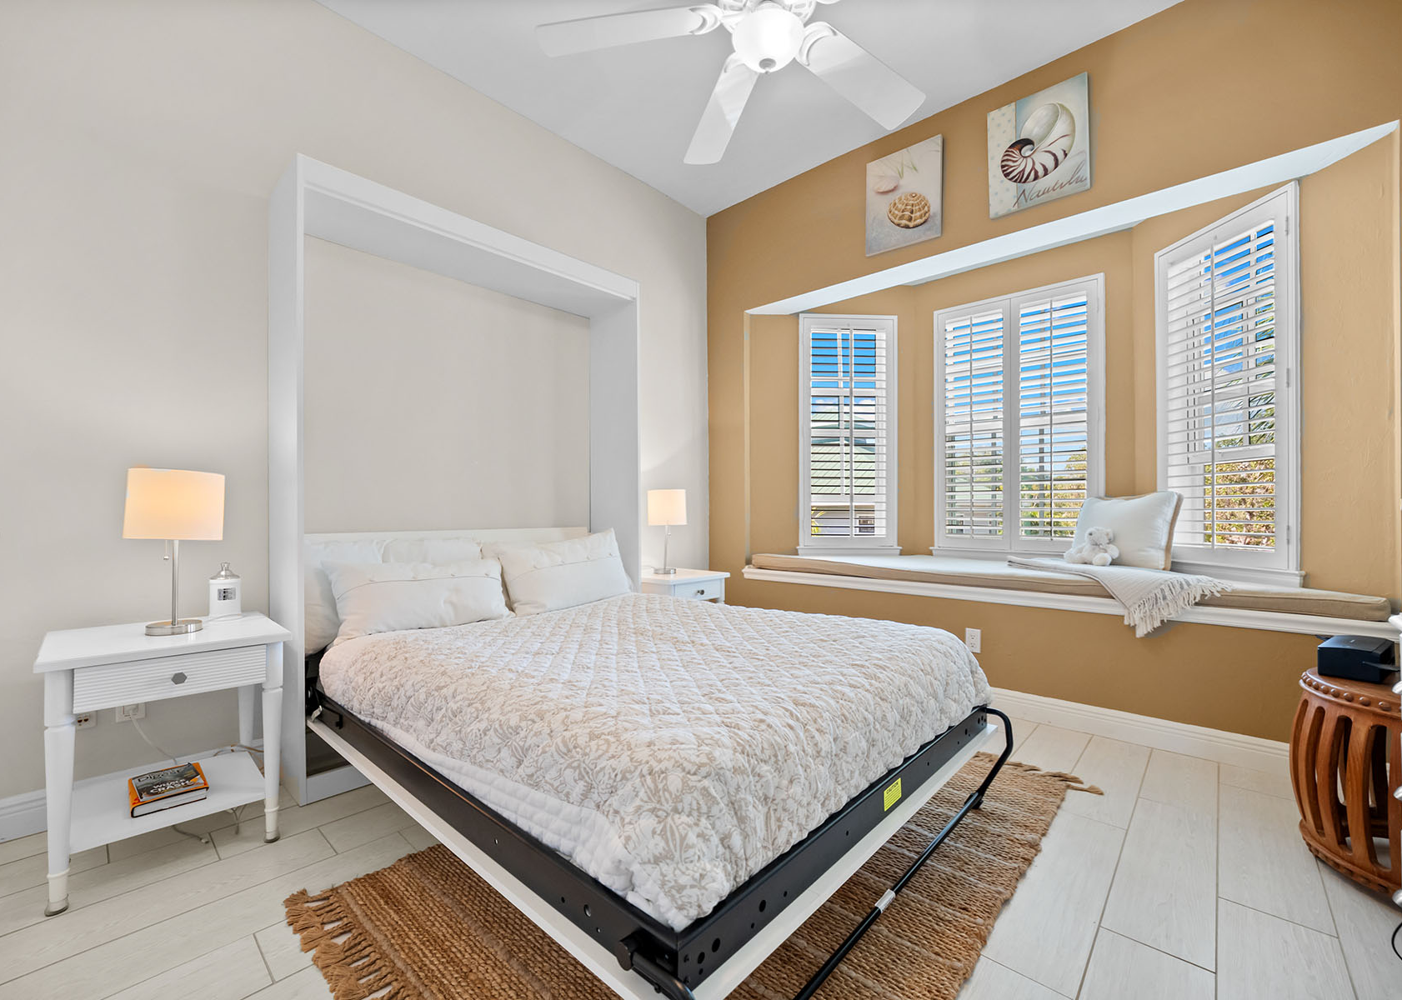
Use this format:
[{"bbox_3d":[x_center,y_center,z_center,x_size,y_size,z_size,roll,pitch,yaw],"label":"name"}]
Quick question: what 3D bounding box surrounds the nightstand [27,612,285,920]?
[{"bbox_3d":[-1.617,0.724,1.655,0.456,0.640,0.503,0,0,43],"label":"nightstand"}]

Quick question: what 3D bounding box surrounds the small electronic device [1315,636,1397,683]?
[{"bbox_3d":[1.965,0.477,1.625,0.210,0.085,0.120,0,-1,-36],"label":"small electronic device"}]

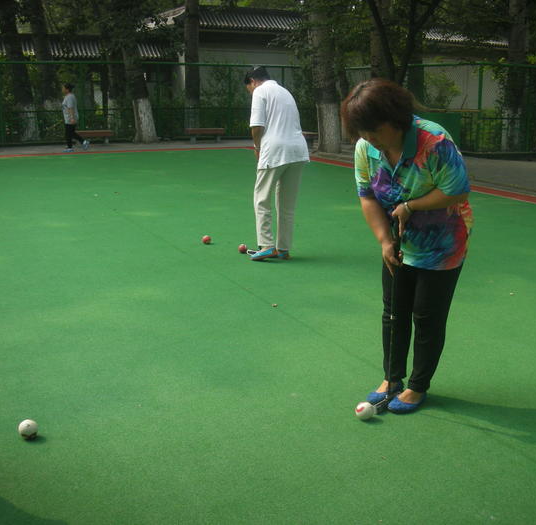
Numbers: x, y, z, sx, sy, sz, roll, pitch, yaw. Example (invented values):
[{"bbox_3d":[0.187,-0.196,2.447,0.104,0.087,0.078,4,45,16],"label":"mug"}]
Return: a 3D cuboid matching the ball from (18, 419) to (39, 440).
[{"bbox_3d":[-0.950,0.662,2.805,0.075,0.075,0.075,0,14,0],"label":"ball"}]

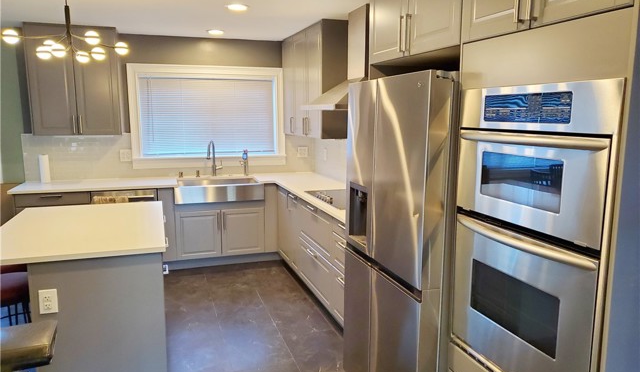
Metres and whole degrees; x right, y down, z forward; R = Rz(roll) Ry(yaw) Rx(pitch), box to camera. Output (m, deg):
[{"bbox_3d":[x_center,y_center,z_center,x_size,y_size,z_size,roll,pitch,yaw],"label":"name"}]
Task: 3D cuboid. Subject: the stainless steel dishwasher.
[{"bbox_3d":[-1.996,0.416,5.022,0.606,0.820,0.590,-2,9,-18],"label":"stainless steel dishwasher"}]

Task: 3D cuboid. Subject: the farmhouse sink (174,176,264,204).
[{"bbox_3d":[-1.103,0.062,5.212,0.910,0.225,0.520,-2,9,-18],"label":"farmhouse sink"}]

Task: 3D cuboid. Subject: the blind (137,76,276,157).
[{"bbox_3d":[-1.246,-0.795,5.462,1.493,0.845,0.040,-2,9,-18],"label":"blind"}]

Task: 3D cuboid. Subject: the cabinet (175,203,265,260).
[{"bbox_3d":[-1.126,0.423,5.328,0.906,0.585,0.590,-2,9,-18],"label":"cabinet"}]

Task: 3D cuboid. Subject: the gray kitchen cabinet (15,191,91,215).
[{"bbox_3d":[-2.594,0.412,4.835,0.632,0.775,0.600,-2,9,-18],"label":"gray kitchen cabinet"}]

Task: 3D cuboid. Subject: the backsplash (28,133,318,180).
[{"bbox_3d":[-1.550,-0.341,5.409,3.110,0.510,0.025,-2,9,-18],"label":"backsplash"}]

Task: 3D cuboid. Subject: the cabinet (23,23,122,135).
[{"bbox_3d":[-2.423,-1.032,4.818,0.780,1.040,0.385,-2,9,-18],"label":"cabinet"}]

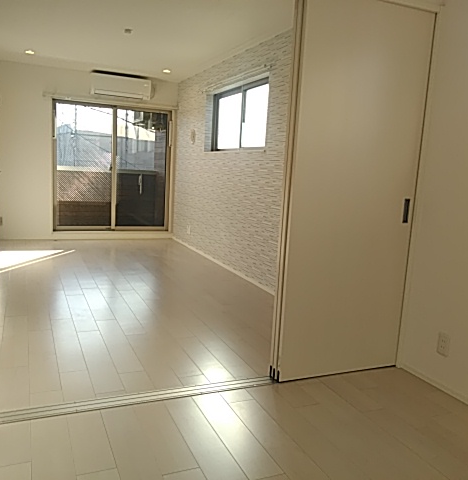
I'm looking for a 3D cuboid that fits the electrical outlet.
[{"bbox_3d":[1.154,0.577,2.756,0.010,0.120,0.073,-1,9,-23],"label":"electrical outlet"}]

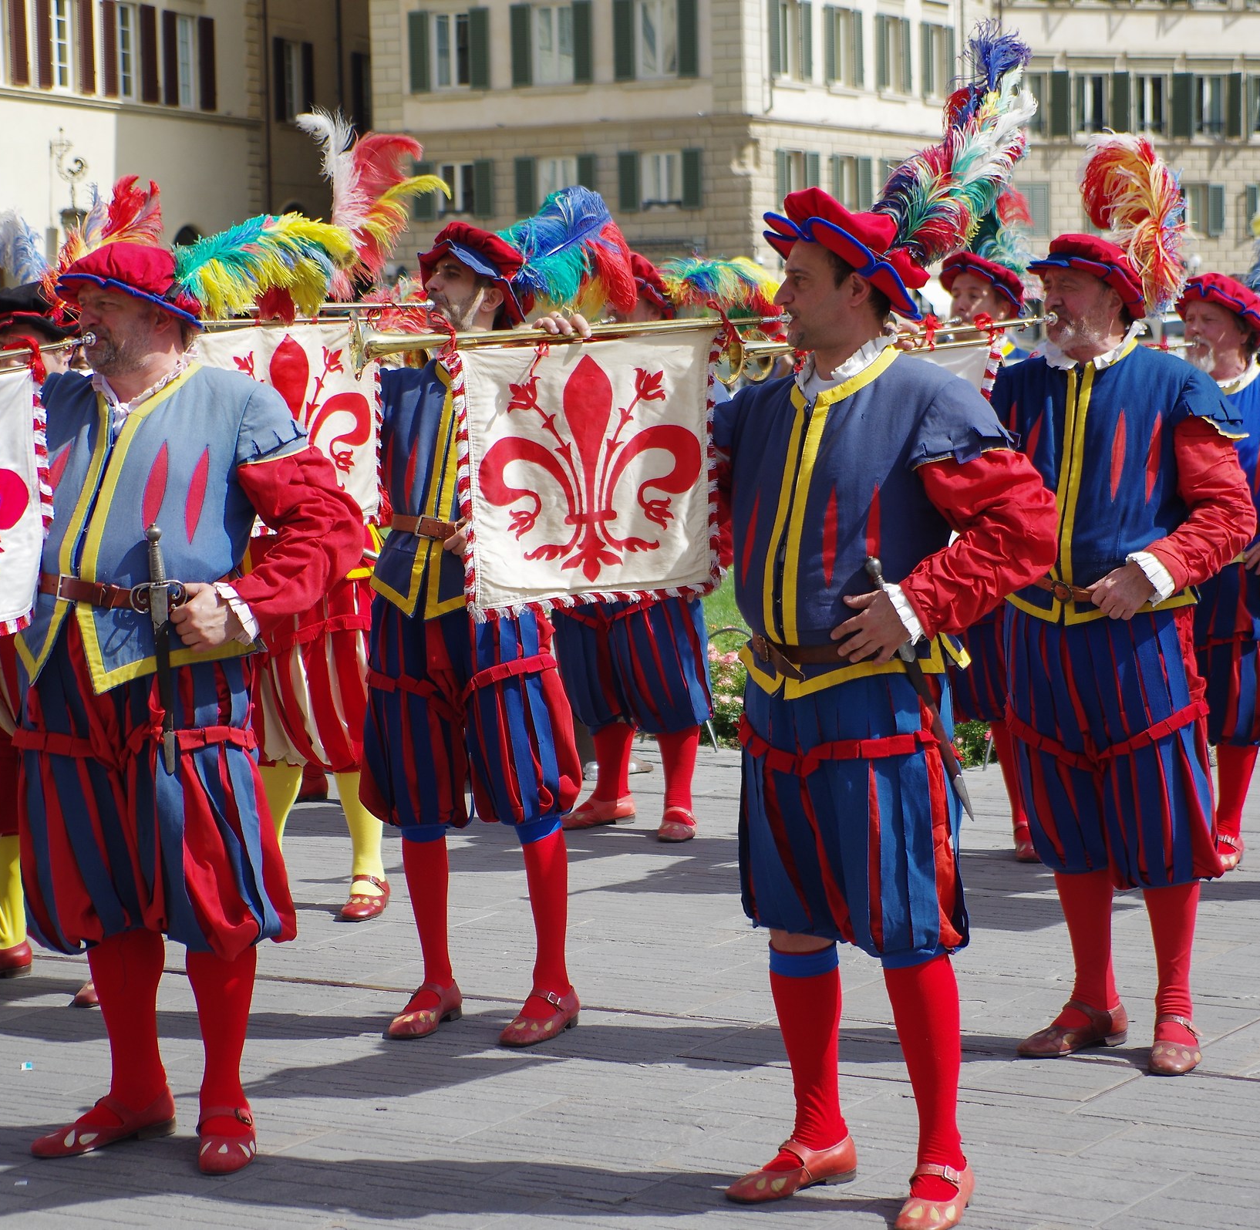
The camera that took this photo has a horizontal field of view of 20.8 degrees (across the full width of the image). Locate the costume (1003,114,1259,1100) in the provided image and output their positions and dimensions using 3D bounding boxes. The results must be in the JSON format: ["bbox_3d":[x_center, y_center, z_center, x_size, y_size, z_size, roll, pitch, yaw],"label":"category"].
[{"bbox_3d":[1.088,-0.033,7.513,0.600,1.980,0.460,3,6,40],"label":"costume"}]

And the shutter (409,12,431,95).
[{"bbox_3d":[-5.533,-14.773,90.386,0.580,2.120,0.050,1,6,27],"label":"shutter"}]

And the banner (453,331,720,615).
[{"bbox_3d":[-0.076,-0.257,6.154,0.460,0.475,0.060,-2,5,-14],"label":"banner"}]

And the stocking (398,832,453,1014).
[{"bbox_3d":[-0.473,0.721,8.022,0.115,0.400,0.130,3,6,38],"label":"stocking"}]

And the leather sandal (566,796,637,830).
[{"bbox_3d":[-0.128,0.625,11.132,0.280,0.100,0.100,-4,6,-31],"label":"leather sandal"}]

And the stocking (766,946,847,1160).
[{"bbox_3d":[0.337,0.826,6.490,0.165,0.420,0.135,-7,6,-29],"label":"stocking"}]

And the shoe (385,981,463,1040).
[{"bbox_3d":[-0.476,0.899,7.947,0.100,0.105,0.270,3,6,38],"label":"shoe"}]

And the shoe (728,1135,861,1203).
[{"bbox_3d":[0.301,1.012,6.328,0.268,0.092,0.100,-4,5,-28],"label":"shoe"}]

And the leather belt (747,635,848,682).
[{"bbox_3d":[0.387,0.071,6.240,0.360,0.075,0.280,4,7,45],"label":"leather belt"}]

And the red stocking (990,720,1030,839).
[{"bbox_3d":[1.171,0.503,10.500,0.130,0.360,0.140,3,7,40],"label":"red stocking"}]

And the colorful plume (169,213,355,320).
[{"bbox_3d":[-0.751,-0.717,7.050,0.400,0.210,0.200,-3,5,-22],"label":"colorful plume"}]

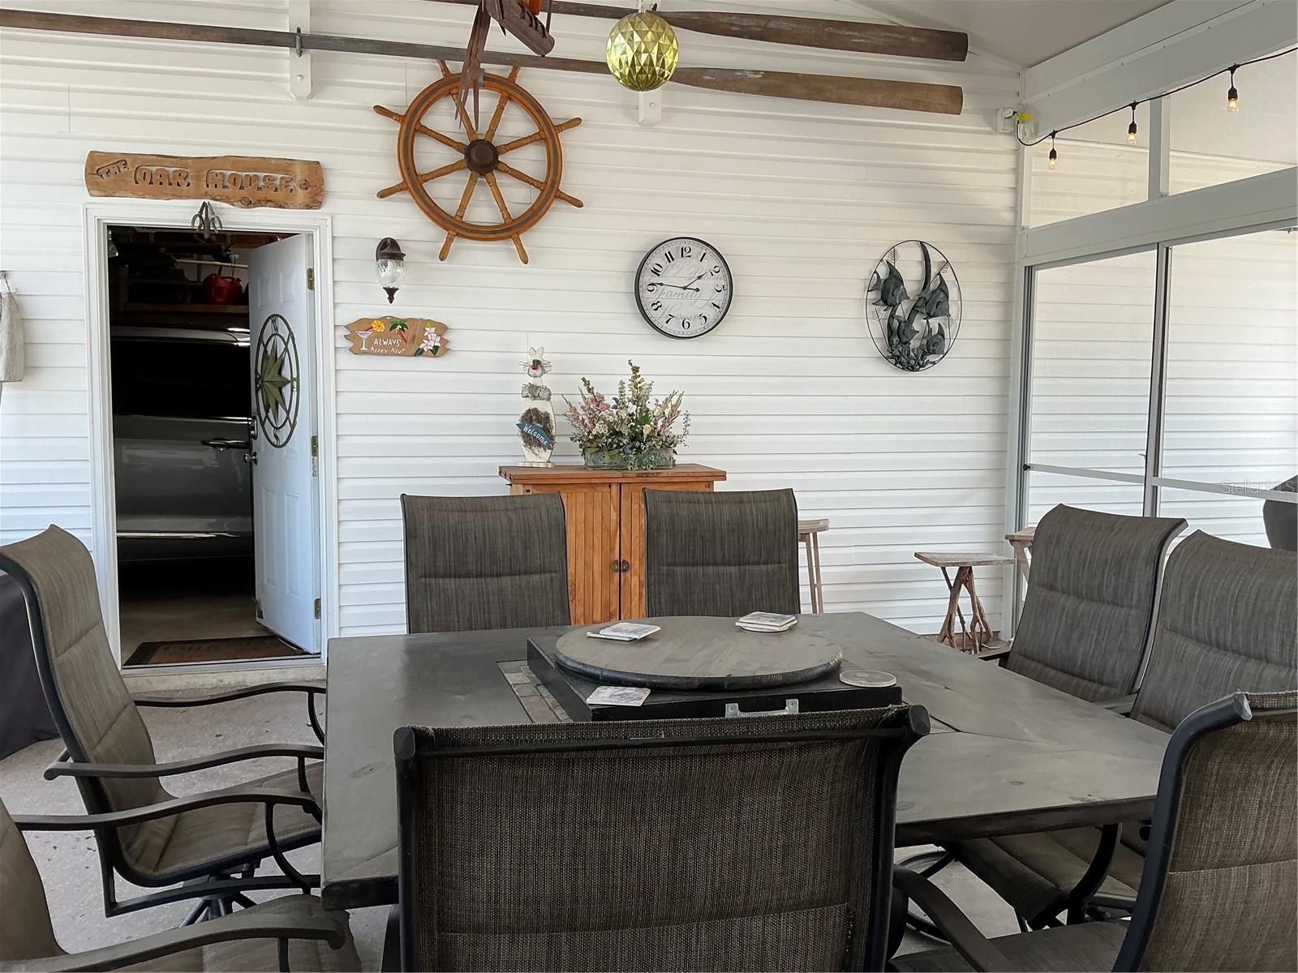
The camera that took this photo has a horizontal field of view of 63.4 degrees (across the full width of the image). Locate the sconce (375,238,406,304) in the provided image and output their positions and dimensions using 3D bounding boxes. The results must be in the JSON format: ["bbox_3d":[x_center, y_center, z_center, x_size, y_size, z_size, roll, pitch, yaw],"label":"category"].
[{"bbox_3d":[-1.195,-1.003,4.860,0.145,0.314,0.200,-1,5,-13],"label":"sconce"}]

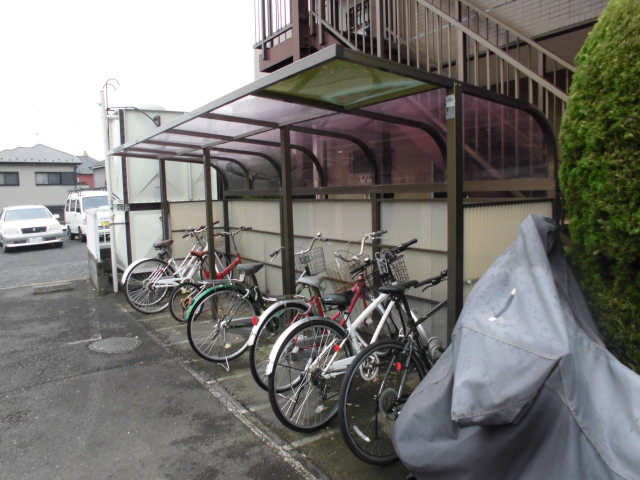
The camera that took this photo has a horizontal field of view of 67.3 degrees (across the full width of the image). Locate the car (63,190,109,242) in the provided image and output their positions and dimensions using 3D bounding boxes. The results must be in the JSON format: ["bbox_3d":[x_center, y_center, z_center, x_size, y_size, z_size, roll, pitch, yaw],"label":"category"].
[{"bbox_3d":[-8.796,-0.993,18.693,1.420,1.920,3.320,-6,7,-40],"label":"car"}]

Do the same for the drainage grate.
[{"bbox_3d":[-2.093,1.079,4.900,0.520,0.030,0.520,-5,6,-33],"label":"drainage grate"}]

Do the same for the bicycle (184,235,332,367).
[{"bbox_3d":[-0.487,0.521,4.568,1.680,1.060,0.560,-6,7,-37],"label":"bicycle"}]

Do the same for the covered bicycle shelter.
[{"bbox_3d":[-0.684,-0.046,4.992,1.800,2.120,5.620,-5,6,-33],"label":"covered bicycle shelter"}]

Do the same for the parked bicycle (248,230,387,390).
[{"bbox_3d":[0.093,0.526,3.906,1.680,1.140,0.560,-7,5,-43],"label":"parked bicycle"}]

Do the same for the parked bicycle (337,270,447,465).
[{"bbox_3d":[0.728,0.654,2.940,1.680,1.040,0.580,-6,-2,-39],"label":"parked bicycle"}]

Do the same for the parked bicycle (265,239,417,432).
[{"bbox_3d":[0.308,0.591,3.323,1.680,1.110,0.580,-6,2,-41],"label":"parked bicycle"}]

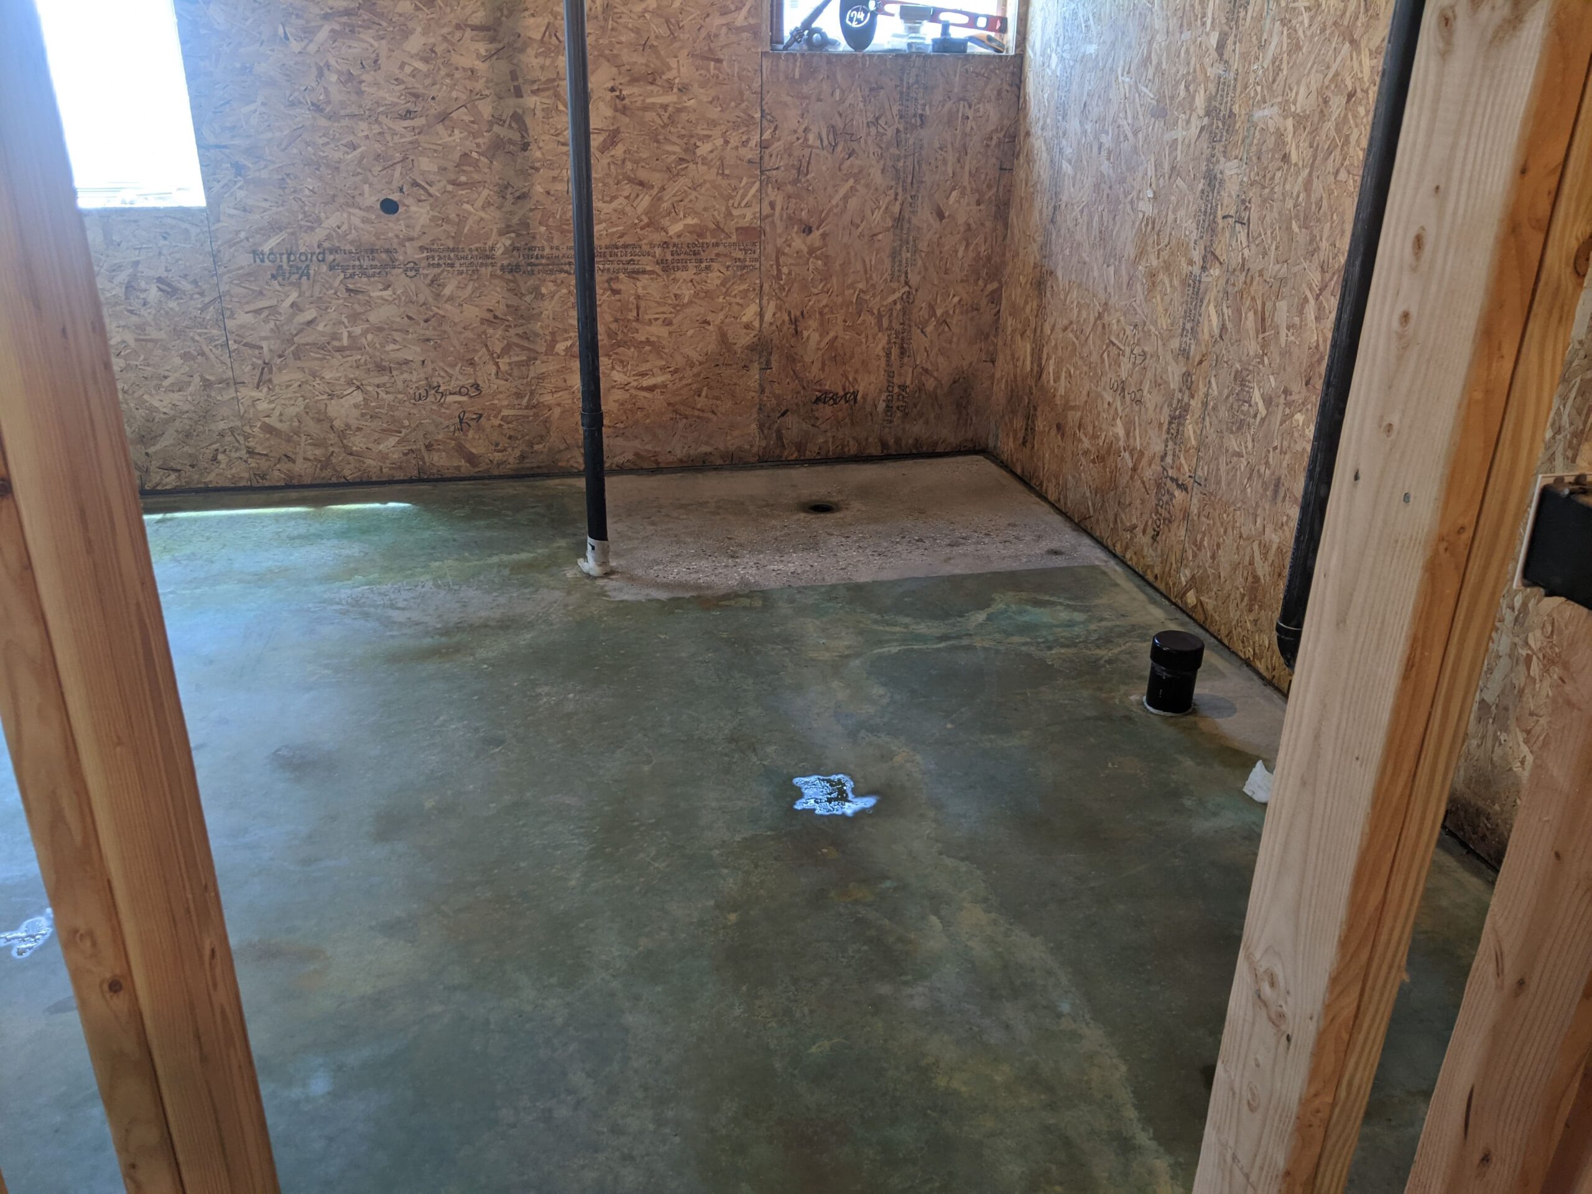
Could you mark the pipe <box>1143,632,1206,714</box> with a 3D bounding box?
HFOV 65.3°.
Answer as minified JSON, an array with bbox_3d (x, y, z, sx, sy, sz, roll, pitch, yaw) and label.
[{"bbox_3d":[0.978,0.195,3.206,0.127,0.179,0.127,-3,23,-11],"label":"pipe"}]

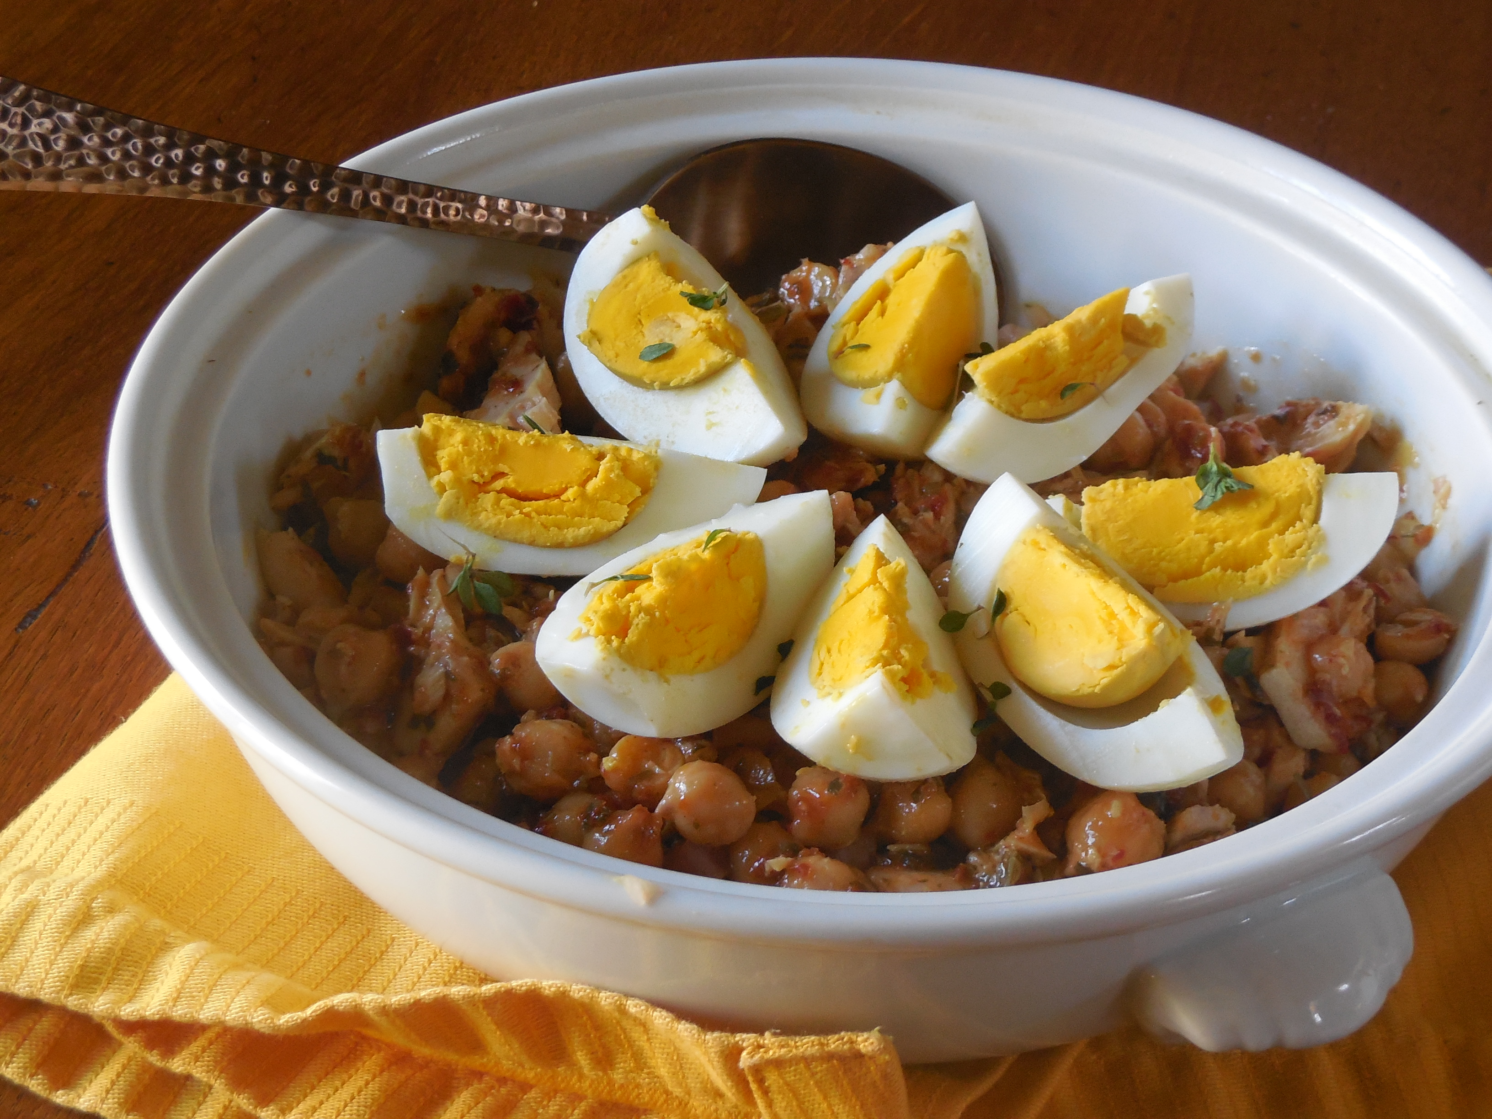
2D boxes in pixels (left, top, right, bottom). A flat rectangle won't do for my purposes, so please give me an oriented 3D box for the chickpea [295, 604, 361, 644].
[{"bbox_3d":[-0.060,0.010,0.437,0.010,0.009,0.010,1,38,0],"label":"chickpea"}]

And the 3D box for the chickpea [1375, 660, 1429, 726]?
[{"bbox_3d":[0.091,0.019,0.428,0.010,0.010,0.010,1,38,0],"label":"chickpea"}]

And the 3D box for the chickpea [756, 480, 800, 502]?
[{"bbox_3d":[0.004,-0.007,0.458,0.011,0.010,0.011,1,38,0],"label":"chickpea"}]

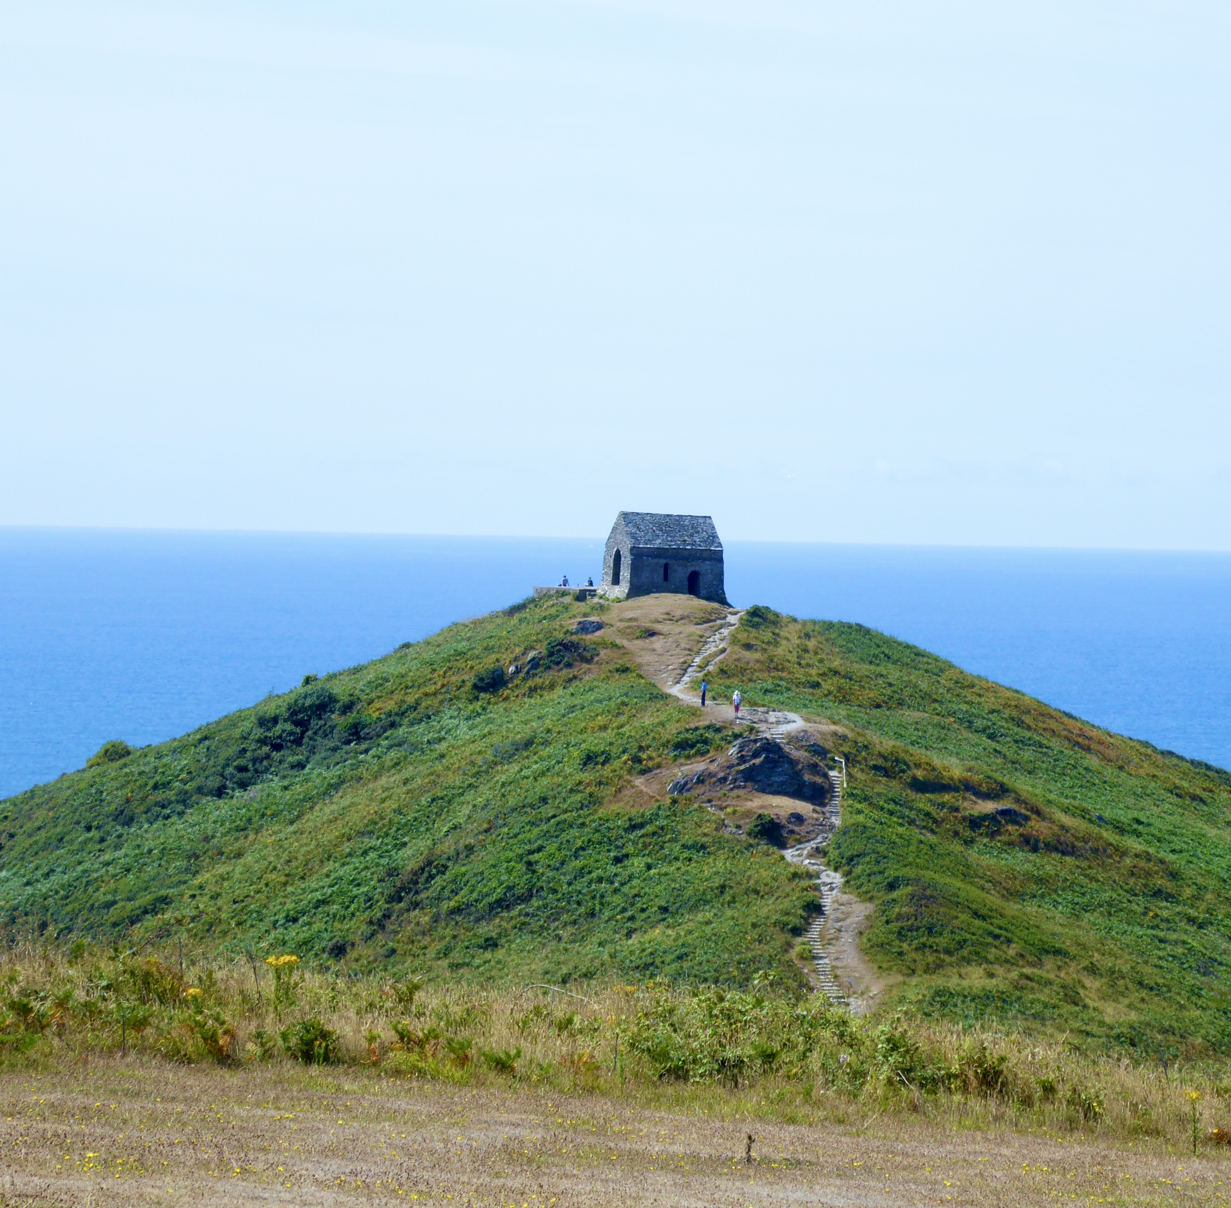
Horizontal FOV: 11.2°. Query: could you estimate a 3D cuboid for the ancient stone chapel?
[{"bbox_3d":[3.378,-3.159,438.000,7.600,6.300,4.800,1,1,-25],"label":"ancient stone chapel"}]

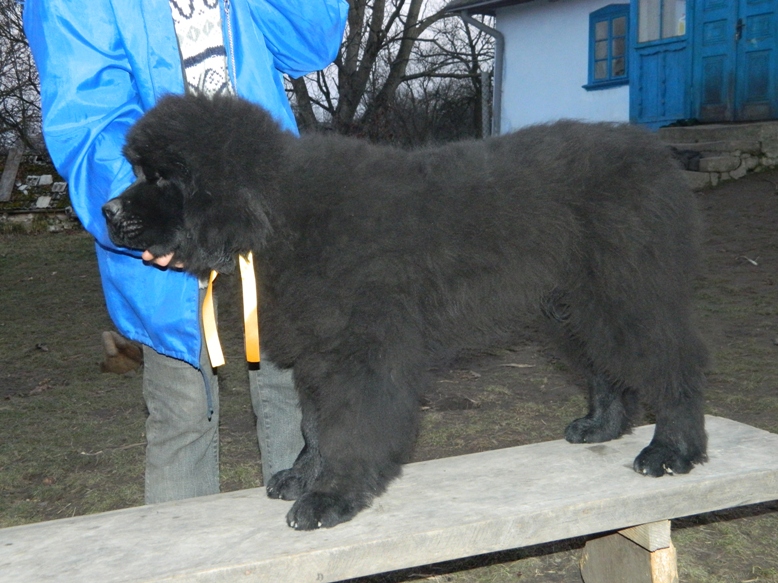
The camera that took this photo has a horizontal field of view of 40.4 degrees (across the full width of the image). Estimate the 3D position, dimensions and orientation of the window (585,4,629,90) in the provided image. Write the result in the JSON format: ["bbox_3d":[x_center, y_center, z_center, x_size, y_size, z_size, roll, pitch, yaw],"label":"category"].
[{"bbox_3d":[3.013,-3.311,14.300,0.140,1.130,0.920,-2,5,-32],"label":"window"}]

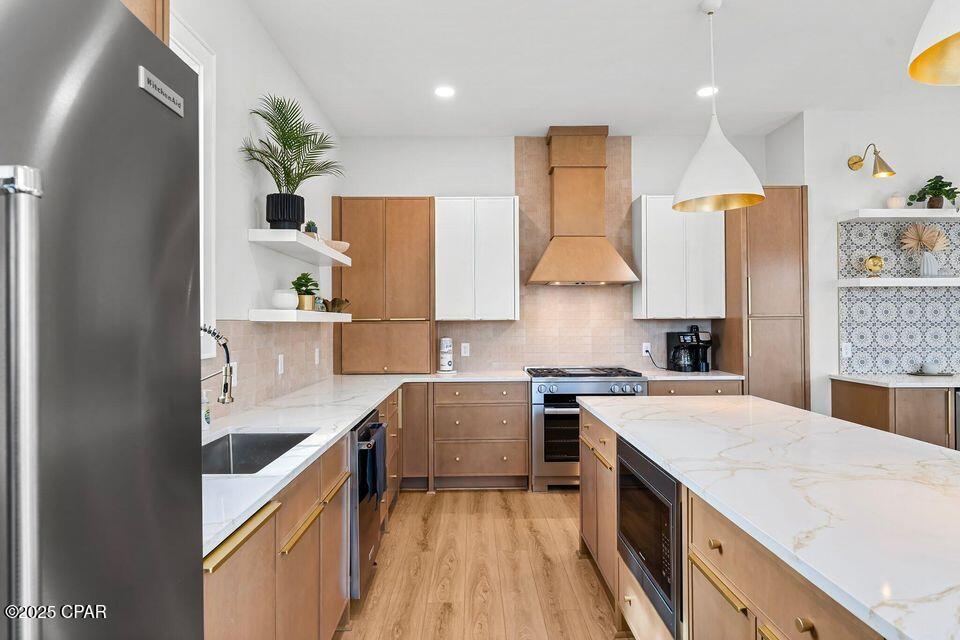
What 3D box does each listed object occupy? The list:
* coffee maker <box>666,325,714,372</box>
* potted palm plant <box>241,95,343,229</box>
[{"bbox_3d":[1.868,0.262,4.521,0.310,0.390,0.260,0,0,-1],"label":"coffee maker"},{"bbox_3d":[-1.021,-0.866,2.865,0.470,0.753,0.490,0,0,-1],"label":"potted palm plant"}]

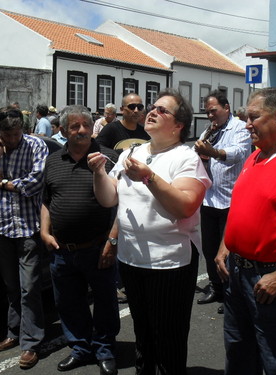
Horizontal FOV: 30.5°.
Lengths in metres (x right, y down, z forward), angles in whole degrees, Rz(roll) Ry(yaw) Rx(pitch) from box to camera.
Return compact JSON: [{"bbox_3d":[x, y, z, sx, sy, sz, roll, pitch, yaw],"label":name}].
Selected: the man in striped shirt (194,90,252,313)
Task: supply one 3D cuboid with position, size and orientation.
[{"bbox_3d":[0.701,0.119,4.030,0.440,1.748,0.490,-5,11,-39],"label":"man in striped shirt"}]

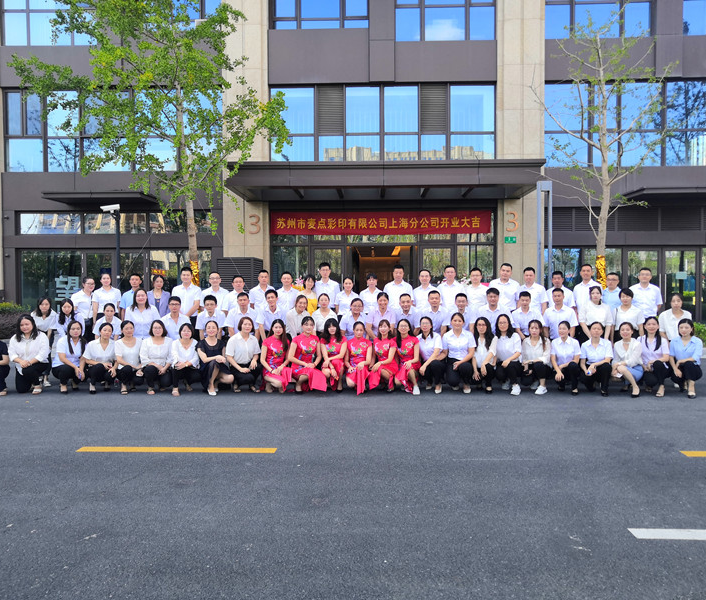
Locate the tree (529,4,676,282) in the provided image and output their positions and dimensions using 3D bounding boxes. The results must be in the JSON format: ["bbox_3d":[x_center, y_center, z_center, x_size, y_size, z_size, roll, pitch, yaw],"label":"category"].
[{"bbox_3d":[5.745,-2.834,14.407,3.250,7.650,3.100,0,2,2],"label":"tree"}]

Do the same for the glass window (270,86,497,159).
[{"bbox_3d":[0.840,-4.923,17.480,6.296,2.263,0.150,0,2,2],"label":"glass window"}]

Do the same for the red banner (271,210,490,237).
[{"bbox_3d":[0.856,-2.386,19.318,6.850,0.710,0.050,0,2,2],"label":"red banner"}]

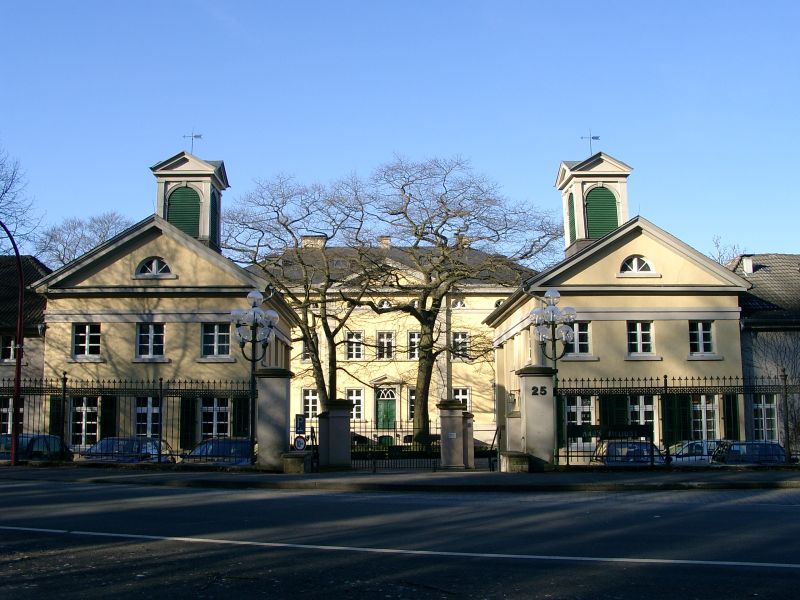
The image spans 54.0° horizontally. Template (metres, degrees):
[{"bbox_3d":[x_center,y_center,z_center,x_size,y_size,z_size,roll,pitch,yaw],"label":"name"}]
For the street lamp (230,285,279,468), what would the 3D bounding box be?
[{"bbox_3d":[-4.424,2.333,24.029,1.450,5.400,1.400,0,-9,-1],"label":"street lamp"}]

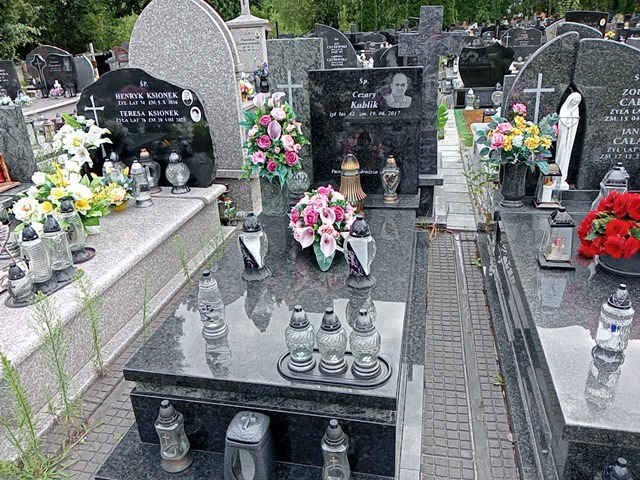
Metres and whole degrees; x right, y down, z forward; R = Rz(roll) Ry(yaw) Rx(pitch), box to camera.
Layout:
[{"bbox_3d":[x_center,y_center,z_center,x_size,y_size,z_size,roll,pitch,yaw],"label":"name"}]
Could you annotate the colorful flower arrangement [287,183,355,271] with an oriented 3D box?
[{"bbox_3d":[0.016,-0.070,2.365,0.305,0.280,0.275,2,23,12],"label":"colorful flower arrangement"}]

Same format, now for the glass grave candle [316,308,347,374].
[{"bbox_3d":[0.039,0.336,1.770,0.107,0.236,0.107,-2,23,1],"label":"glass grave candle"}]

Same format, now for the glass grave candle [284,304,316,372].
[{"bbox_3d":[-0.069,0.331,1.801,0.097,0.222,0.097,3,23,12],"label":"glass grave candle"}]

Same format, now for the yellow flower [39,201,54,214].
[{"bbox_3d":[-1.444,-0.172,2.733,0.075,0.072,0.060,-7,22,-11],"label":"yellow flower"}]

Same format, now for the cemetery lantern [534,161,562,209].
[{"bbox_3d":[1.380,-0.342,3.099,0.140,0.268,0.135,3,24,11],"label":"cemetery lantern"}]

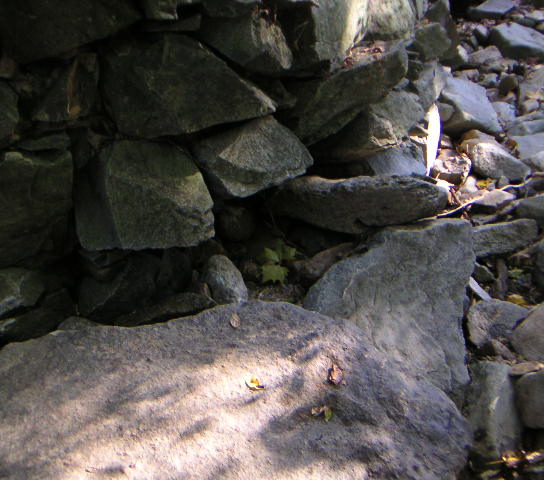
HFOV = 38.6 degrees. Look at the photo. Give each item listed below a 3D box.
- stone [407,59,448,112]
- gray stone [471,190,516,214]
[{"bbox_3d":[0.764,-0.757,3.800,0.150,0.190,0.160,-10,30,-18],"label":"stone"},{"bbox_3d":[0.813,-0.139,2.850,0.155,0.055,0.100,9,27,18],"label":"gray stone"}]

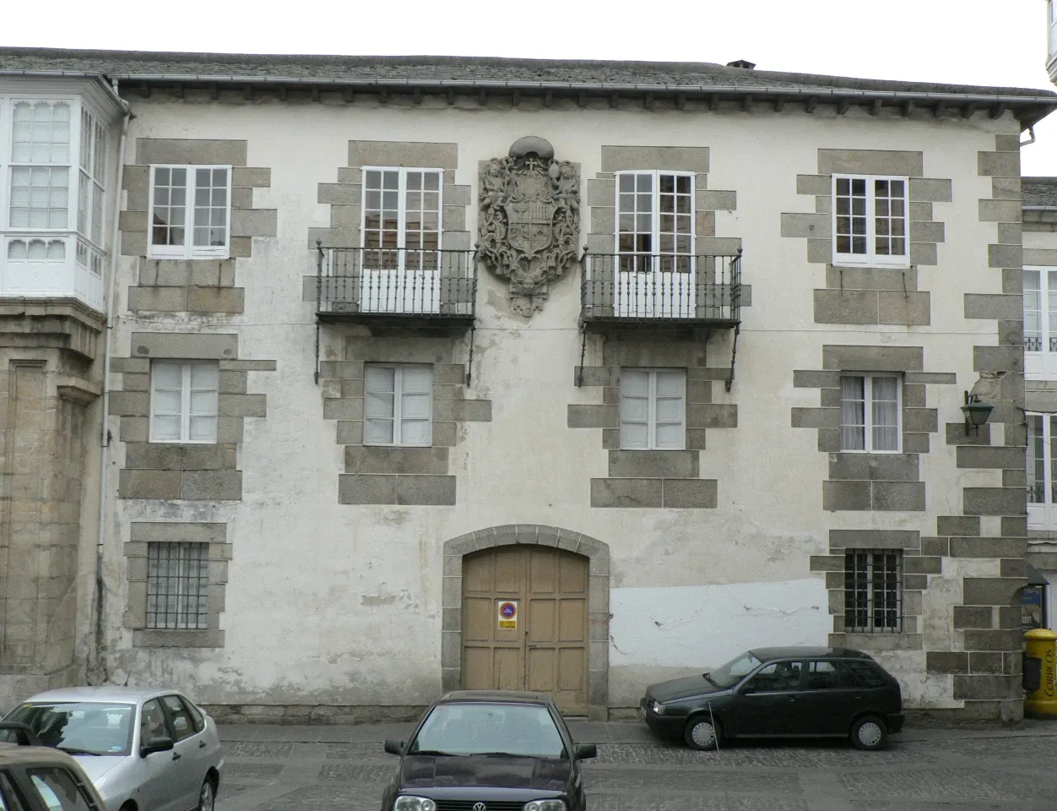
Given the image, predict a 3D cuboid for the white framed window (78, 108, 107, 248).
[{"bbox_3d":[-7.185,-3.745,24.210,0.110,2.080,1.560,1,-5,-2],"label":"white framed window"}]

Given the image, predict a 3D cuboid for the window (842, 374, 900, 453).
[{"bbox_3d":[5.945,0.123,25.460,1.089,1.411,0.120,1,-5,-2],"label":"window"}]

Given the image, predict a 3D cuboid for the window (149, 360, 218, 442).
[{"bbox_3d":[-5.890,-0.061,25.135,1.109,1.404,0.120,1,-5,-1],"label":"window"}]

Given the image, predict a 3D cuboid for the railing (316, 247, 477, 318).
[{"bbox_3d":[-2.207,-2.069,24.862,2.625,1.045,0.780,1,-5,-1],"label":"railing"}]

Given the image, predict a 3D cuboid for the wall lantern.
[{"bbox_3d":[7.535,0.119,24.813,0.557,0.824,0.880,1,-5,-1],"label":"wall lantern"}]

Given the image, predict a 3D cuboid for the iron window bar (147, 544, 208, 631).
[{"bbox_3d":[-5.921,3.052,24.773,0.991,1.452,0.050,1,-5,-1],"label":"iron window bar"}]

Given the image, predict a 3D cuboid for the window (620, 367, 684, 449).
[{"bbox_3d":[2.139,0.066,25.289,1.134,1.376,0.120,1,-5,-1],"label":"window"}]

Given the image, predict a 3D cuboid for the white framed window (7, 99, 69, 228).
[{"bbox_3d":[-7.764,-3.826,23.348,0.967,2.104,0.120,1,-5,-2],"label":"white framed window"}]

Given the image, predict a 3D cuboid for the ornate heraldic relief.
[{"bbox_3d":[0.023,-3.065,25.211,1.722,3.062,0.360,1,-5,-1],"label":"ornate heraldic relief"}]

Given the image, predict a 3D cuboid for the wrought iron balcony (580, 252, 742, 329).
[{"bbox_3d":[2.235,-1.935,24.942,2.655,1.133,0.780,1,-5,-1],"label":"wrought iron balcony"}]

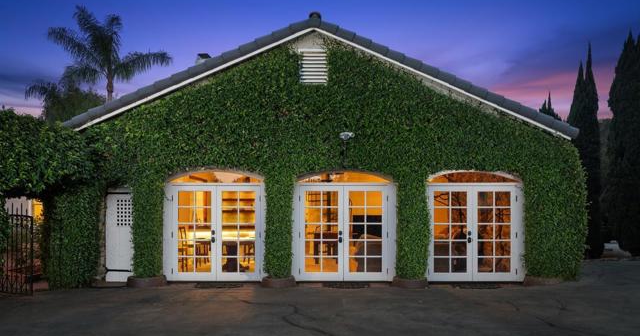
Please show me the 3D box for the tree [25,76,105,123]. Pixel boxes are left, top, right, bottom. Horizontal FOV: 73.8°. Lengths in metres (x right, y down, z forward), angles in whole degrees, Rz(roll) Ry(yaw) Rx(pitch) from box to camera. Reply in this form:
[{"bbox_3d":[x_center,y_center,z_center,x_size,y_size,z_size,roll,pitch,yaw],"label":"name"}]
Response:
[{"bbox_3d":[-12.030,-0.970,20.000,4.000,6.740,3.900,0,0,0],"label":"tree"}]

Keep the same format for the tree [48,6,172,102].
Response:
[{"bbox_3d":[-9.830,-2.610,20.000,5.800,10.020,5.500,0,0,0],"label":"tree"}]

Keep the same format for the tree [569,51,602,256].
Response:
[{"bbox_3d":[8.080,-0.500,13.000,1.200,6.460,1.200,0,0,0],"label":"tree"}]

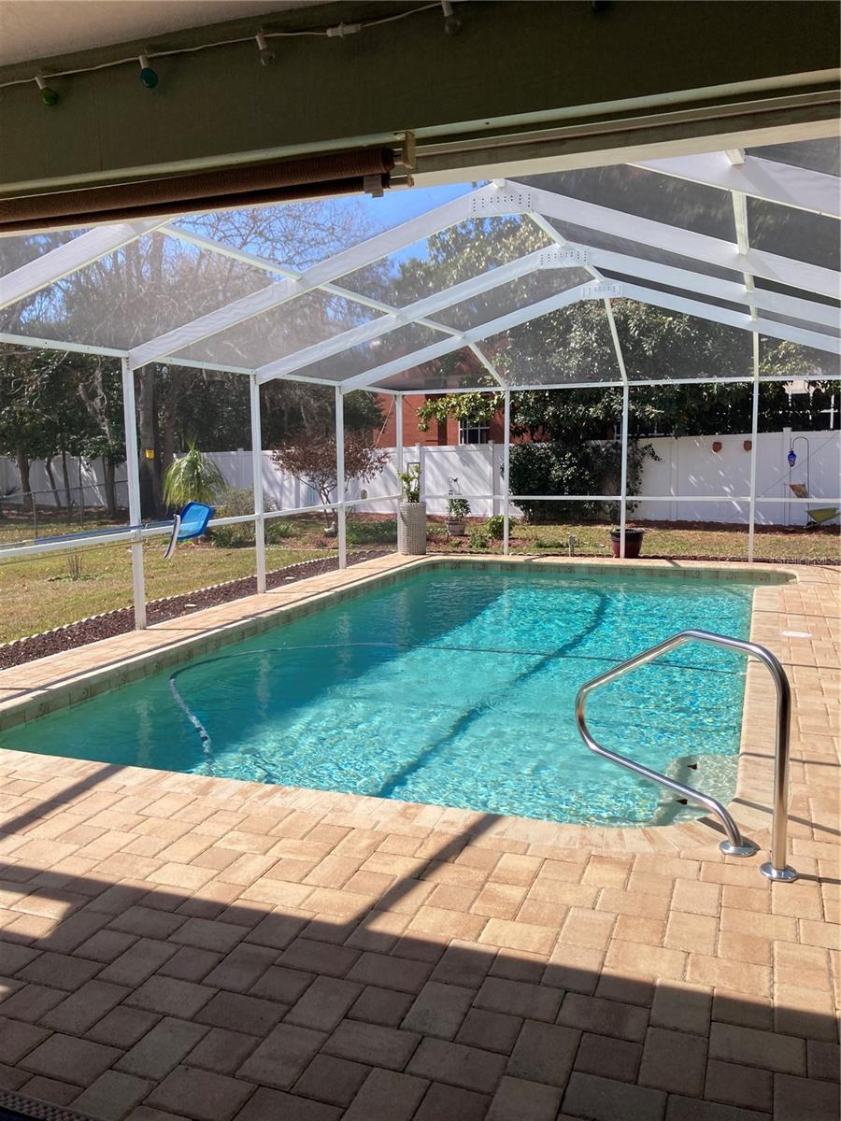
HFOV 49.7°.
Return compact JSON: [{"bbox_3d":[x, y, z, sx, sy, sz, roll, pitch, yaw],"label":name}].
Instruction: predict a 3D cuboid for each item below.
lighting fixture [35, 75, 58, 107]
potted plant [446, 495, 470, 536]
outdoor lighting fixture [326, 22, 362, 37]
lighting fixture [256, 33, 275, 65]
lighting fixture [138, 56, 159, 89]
[{"bbox_3d":[-0.887,-1.115,2.153,0.040,0.080,0.040,-22,-1,22],"label":"lighting fixture"},{"bbox_3d":[0.680,-0.817,16.700,0.440,0.760,0.420,-1,7,0],"label":"potted plant"},{"bbox_3d":[-0.159,-1.099,1.880,0.078,0.027,0.025,2,7,20],"label":"outdoor lighting fixture"},{"bbox_3d":[-0.335,-1.096,1.947,0.040,0.080,0.040,-17,0,22],"label":"lighting fixture"},{"bbox_3d":[-0.614,-1.105,2.051,0.040,0.080,0.040,-16,1,22],"label":"lighting fixture"}]

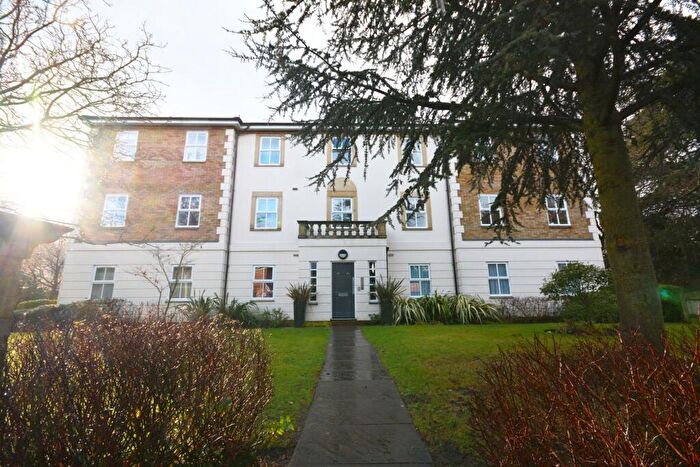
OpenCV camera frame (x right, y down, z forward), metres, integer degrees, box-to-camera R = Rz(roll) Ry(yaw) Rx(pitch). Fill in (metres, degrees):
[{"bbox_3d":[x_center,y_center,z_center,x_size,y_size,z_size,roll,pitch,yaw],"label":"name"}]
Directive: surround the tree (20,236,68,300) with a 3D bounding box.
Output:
[{"bbox_3d":[-21.900,2.750,21.000,4.700,5.700,4.500,-1,-12,0],"label":"tree"}]

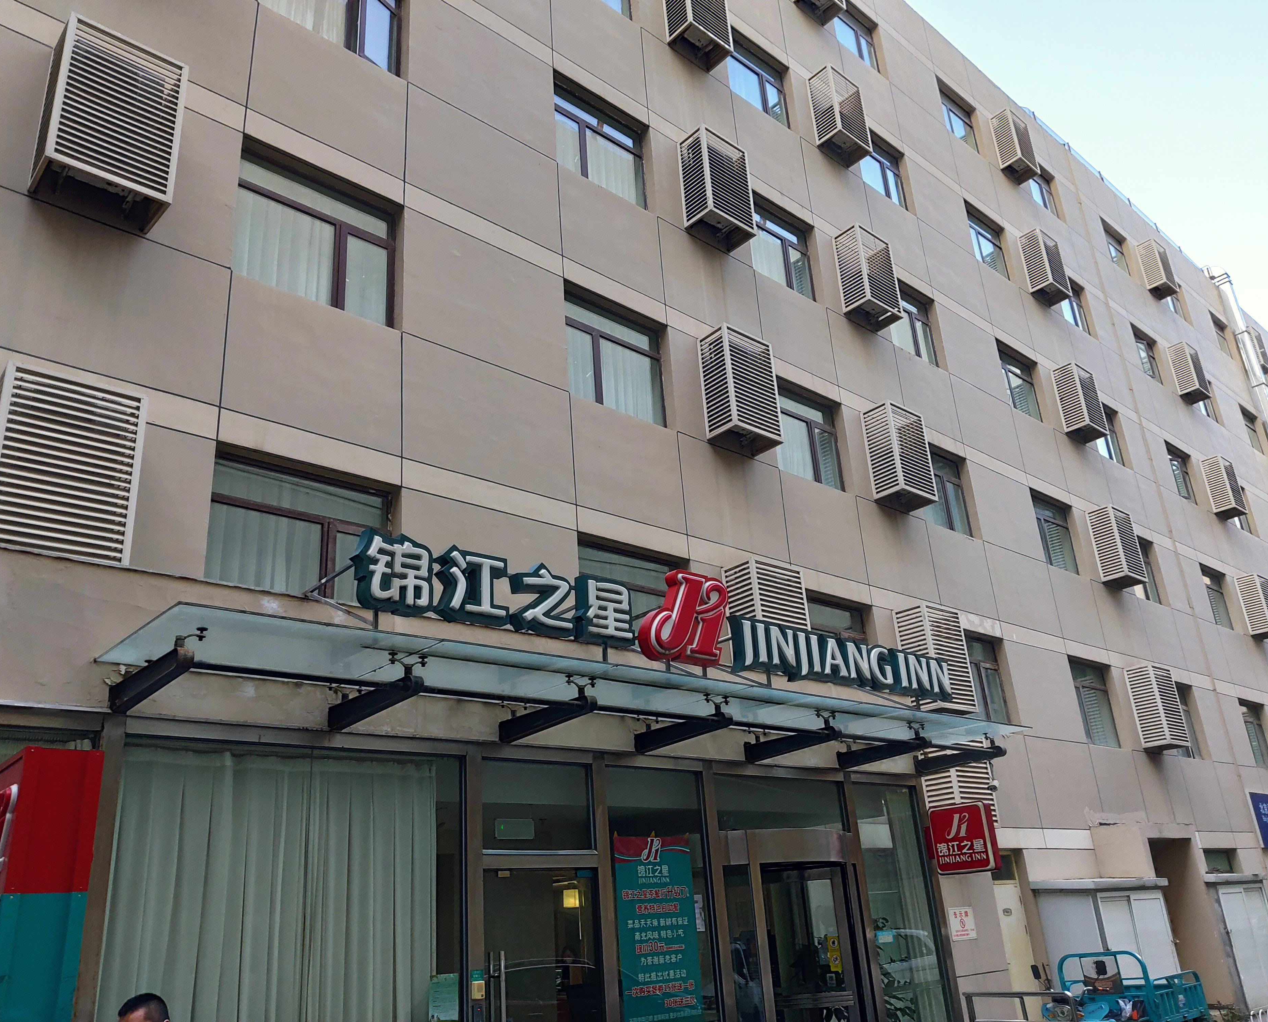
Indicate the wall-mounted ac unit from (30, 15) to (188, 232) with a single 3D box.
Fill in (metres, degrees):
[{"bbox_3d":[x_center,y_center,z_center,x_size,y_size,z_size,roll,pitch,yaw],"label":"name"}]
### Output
[{"bbox_3d":[-4.204,-3.105,8.243,0.881,1.420,0.477,16,-29,-40],"label":"wall-mounted ac unit"}]

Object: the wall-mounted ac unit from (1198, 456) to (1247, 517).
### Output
[{"bbox_3d":[15.355,-0.593,26.629,0.901,1.422,0.482,16,-29,-40],"label":"wall-mounted ac unit"}]

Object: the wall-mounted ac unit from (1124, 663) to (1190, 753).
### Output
[{"bbox_3d":[9.671,3.652,18.932,0.887,1.429,0.482,16,-29,-40],"label":"wall-mounted ac unit"}]

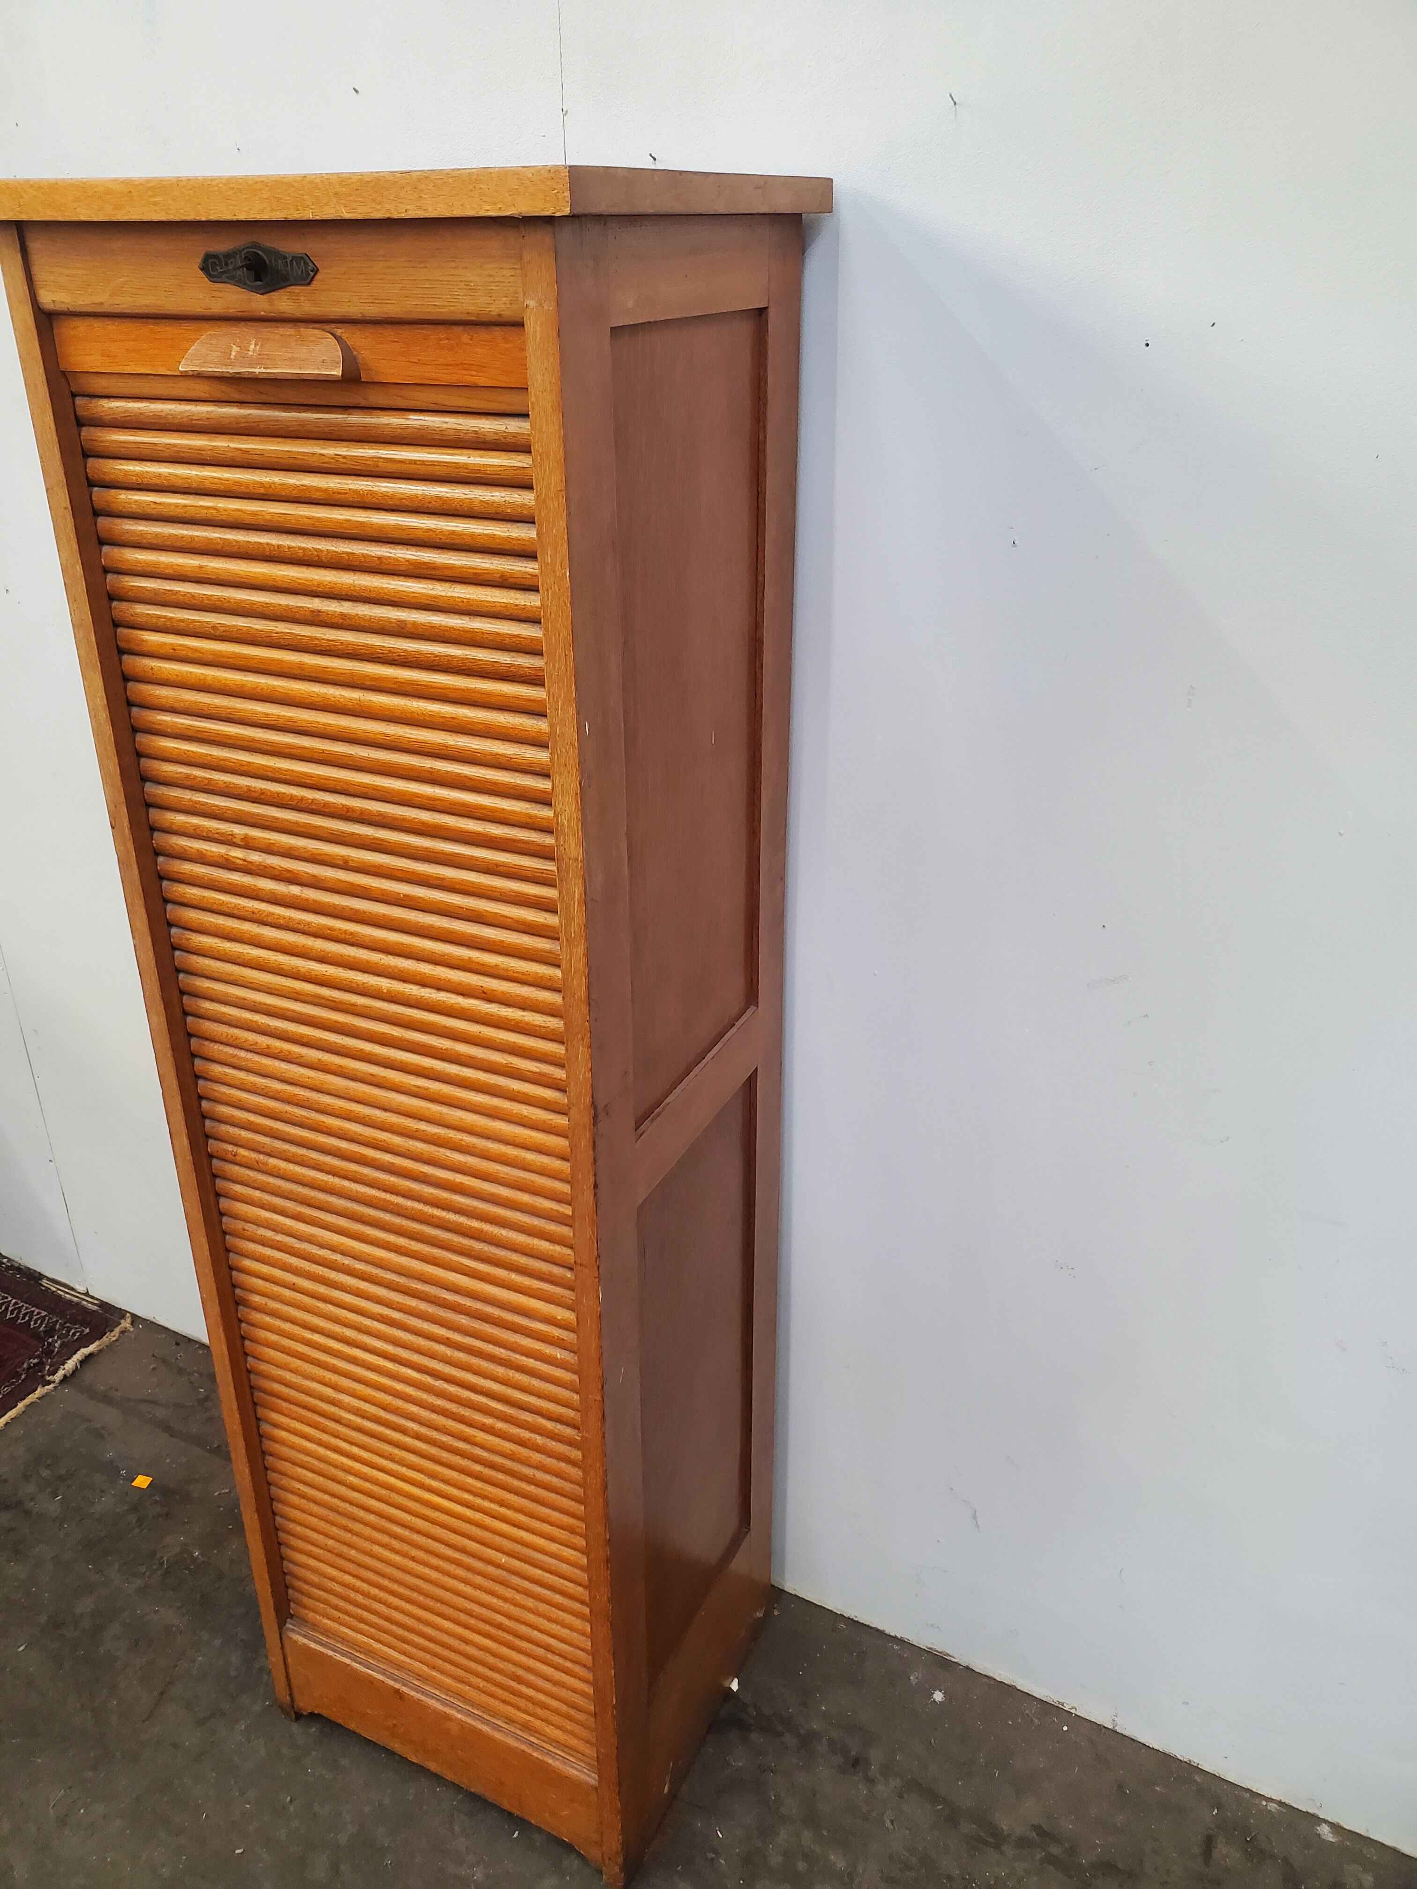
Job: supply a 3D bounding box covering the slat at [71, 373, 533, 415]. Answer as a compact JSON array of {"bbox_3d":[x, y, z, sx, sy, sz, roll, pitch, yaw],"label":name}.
[{"bbox_3d":[-0.250,-0.328,0.843,0.358,0.014,0.013,12,28,23],"label":"slat"}]

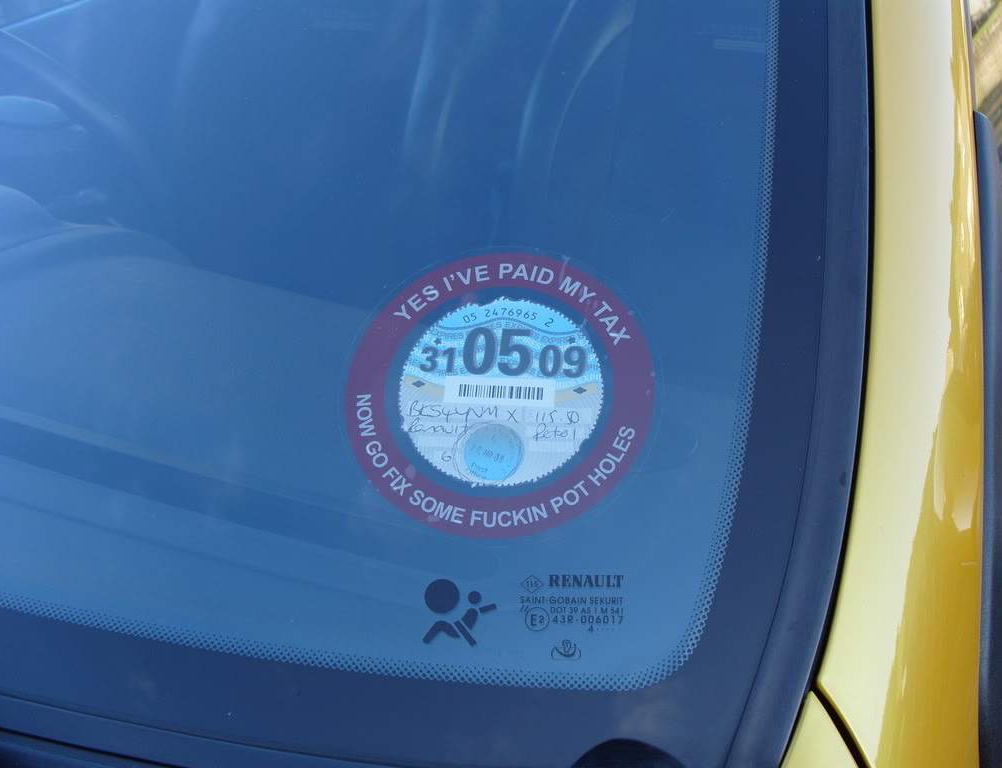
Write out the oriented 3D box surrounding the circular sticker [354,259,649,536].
[{"bbox_3d":[-0.001,0.001,0.382,0.115,0.002,0.115,6,67,10],"label":"circular sticker"}]

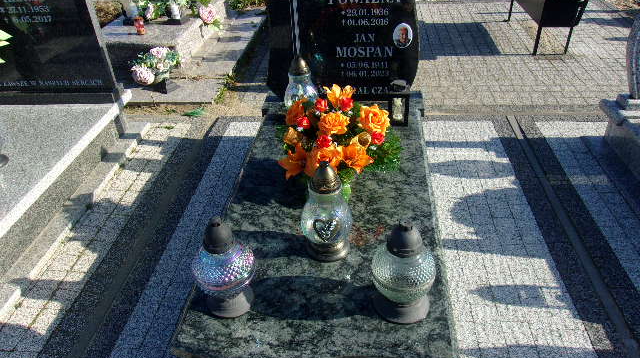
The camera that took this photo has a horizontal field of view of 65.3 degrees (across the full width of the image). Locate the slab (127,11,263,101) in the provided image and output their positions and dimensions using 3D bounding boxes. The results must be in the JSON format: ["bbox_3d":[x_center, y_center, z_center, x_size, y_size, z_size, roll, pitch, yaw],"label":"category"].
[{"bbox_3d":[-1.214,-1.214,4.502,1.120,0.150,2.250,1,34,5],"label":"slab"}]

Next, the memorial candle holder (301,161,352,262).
[{"bbox_3d":[0.021,0.100,1.657,0.167,0.345,0.167,-2,34,1],"label":"memorial candle holder"}]

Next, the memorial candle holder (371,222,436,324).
[{"bbox_3d":[0.243,0.253,1.444,0.188,0.310,0.188,1,34,5],"label":"memorial candle holder"}]

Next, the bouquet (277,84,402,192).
[{"bbox_3d":[0.083,-0.151,1.996,0.470,0.380,0.420,1,34,5],"label":"bouquet"}]

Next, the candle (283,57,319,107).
[{"bbox_3d":[-0.083,-0.413,2.416,0.167,0.360,0.167,1,34,5],"label":"candle"}]

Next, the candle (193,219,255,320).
[{"bbox_3d":[-0.286,0.249,1.486,0.190,0.312,0.190,1,34,5],"label":"candle"}]

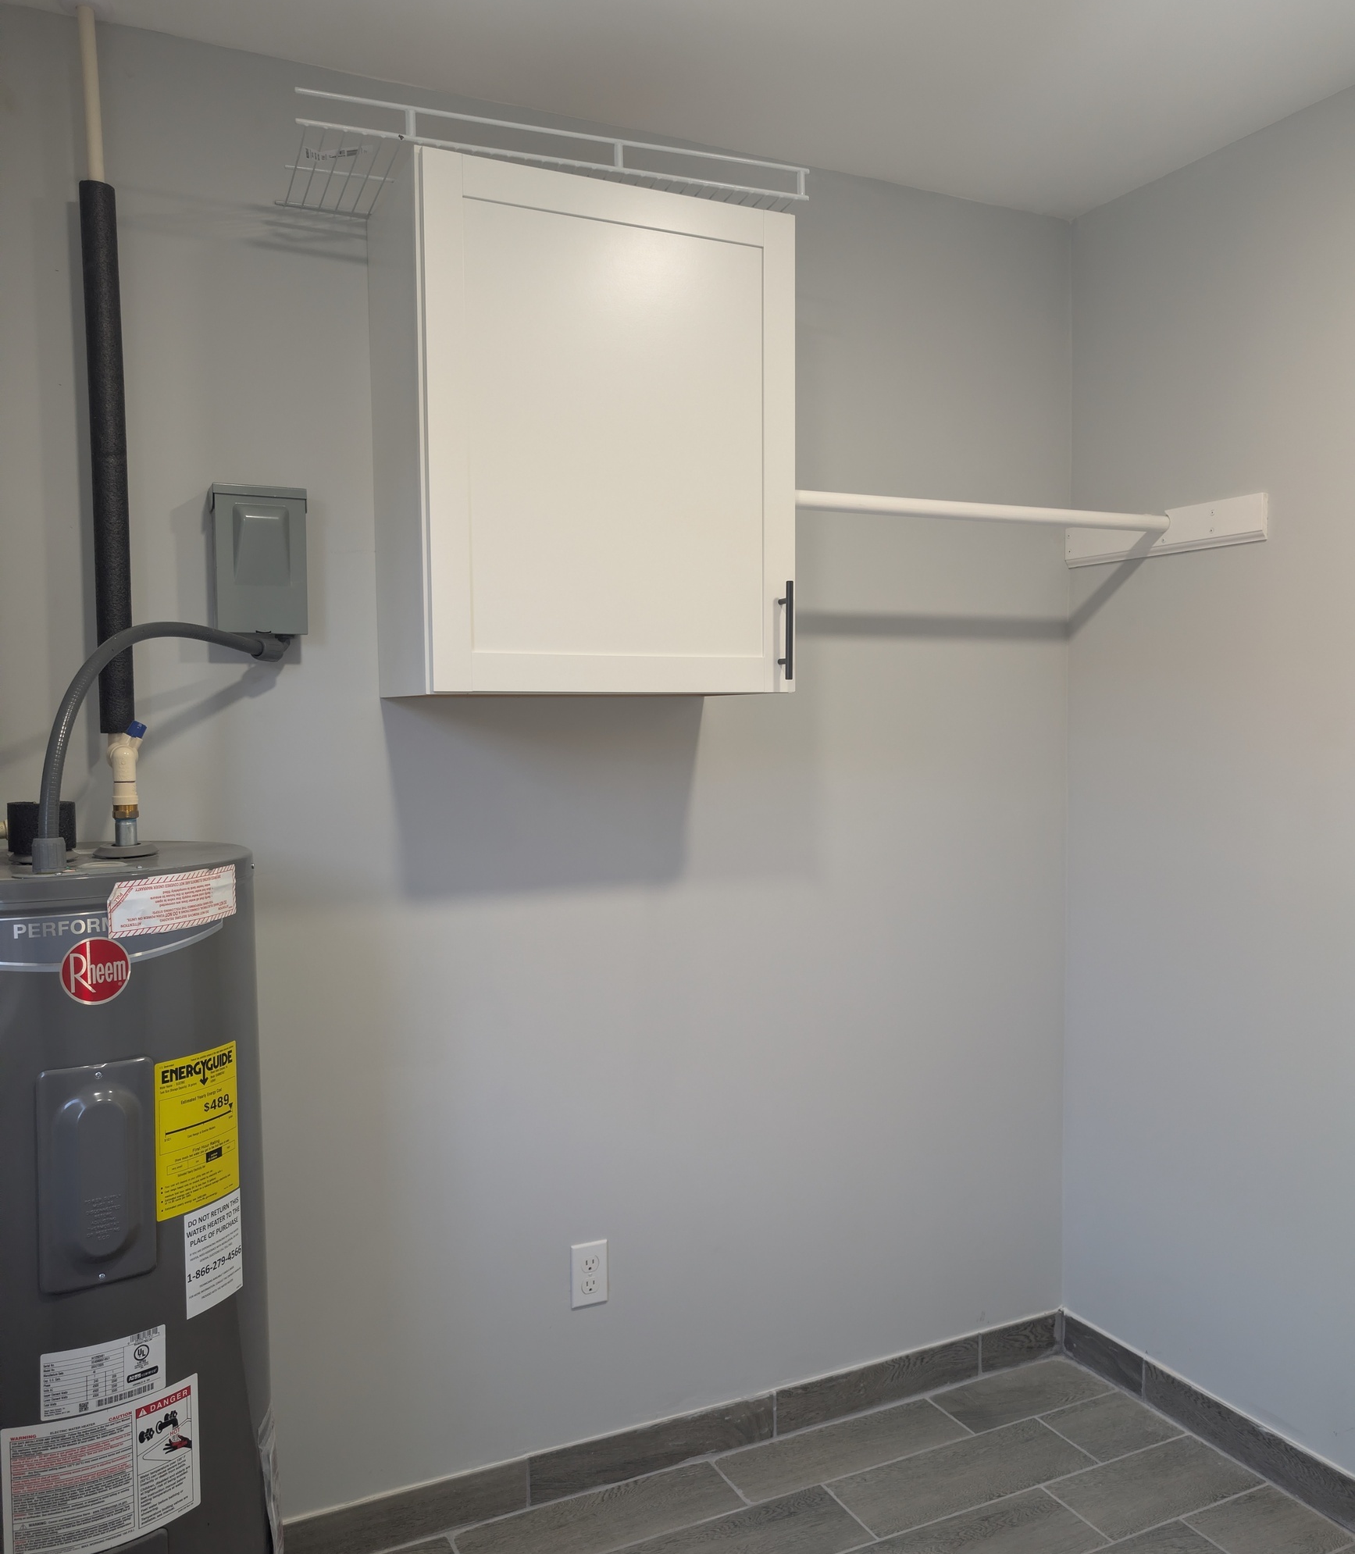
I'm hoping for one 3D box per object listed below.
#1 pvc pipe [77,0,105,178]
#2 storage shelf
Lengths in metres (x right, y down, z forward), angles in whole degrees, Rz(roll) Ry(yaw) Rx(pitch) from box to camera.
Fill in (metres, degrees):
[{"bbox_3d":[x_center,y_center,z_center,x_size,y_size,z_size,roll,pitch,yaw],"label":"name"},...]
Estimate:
[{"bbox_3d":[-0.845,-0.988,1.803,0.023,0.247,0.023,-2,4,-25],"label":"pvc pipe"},{"bbox_3d":[-0.206,-0.915,1.944,0.767,0.050,0.308,-2,3,-21],"label":"storage shelf"}]

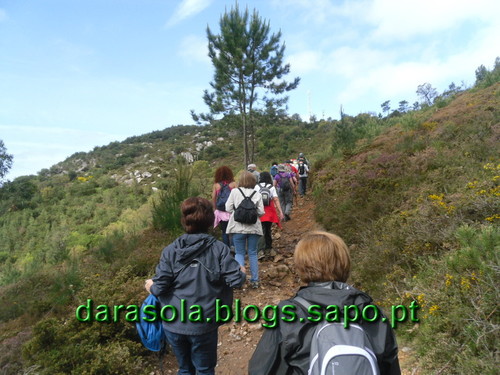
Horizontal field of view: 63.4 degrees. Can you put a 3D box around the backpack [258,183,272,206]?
[{"bbox_3d":[0.270,0.120,7.000,0.260,0.410,0.170,0,-2,6],"label":"backpack"}]

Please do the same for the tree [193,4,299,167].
[{"bbox_3d":[-0.220,-4.650,20.000,5.200,8.800,5.000,0,-2,0],"label":"tree"}]

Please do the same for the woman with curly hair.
[{"bbox_3d":[-0.450,0.410,7.300,0.470,1.620,0.420,0,-2,5],"label":"woman with curly hair"}]

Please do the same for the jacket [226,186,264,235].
[{"bbox_3d":[-0.060,0.320,5.500,0.530,0.660,0.350,0,-2,3],"label":"jacket"}]

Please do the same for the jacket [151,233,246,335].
[{"bbox_3d":[-0.348,0.641,2.730,0.630,0.670,0.370,0,0,0],"label":"jacket"}]

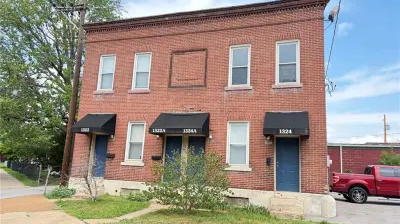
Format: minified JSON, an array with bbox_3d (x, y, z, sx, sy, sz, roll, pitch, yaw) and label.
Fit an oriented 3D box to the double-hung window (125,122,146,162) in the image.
[{"bbox_3d":[-2.917,1.323,13.578,0.870,1.790,0.130,-1,-9,18],"label":"double-hung window"}]

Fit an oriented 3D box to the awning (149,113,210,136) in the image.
[{"bbox_3d":[-0.831,0.461,12.459,2.270,1.000,0.960,-1,-9,18],"label":"awning"}]

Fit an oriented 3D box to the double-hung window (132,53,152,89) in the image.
[{"bbox_3d":[-2.640,-1.916,13.966,0.889,1.796,0.130,-1,-10,18],"label":"double-hung window"}]

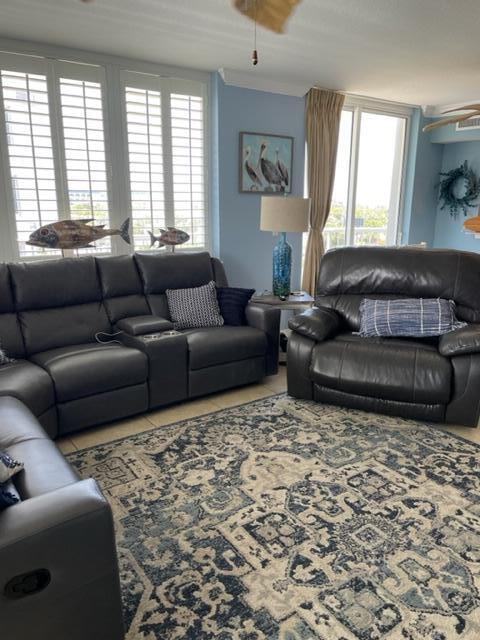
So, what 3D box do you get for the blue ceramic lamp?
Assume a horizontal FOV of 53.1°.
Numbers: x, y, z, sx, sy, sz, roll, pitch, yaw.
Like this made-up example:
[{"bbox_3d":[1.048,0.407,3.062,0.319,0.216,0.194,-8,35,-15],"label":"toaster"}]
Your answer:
[{"bbox_3d":[0.398,-0.665,4.334,0.431,0.911,0.431,0,14,0],"label":"blue ceramic lamp"}]

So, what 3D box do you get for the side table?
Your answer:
[{"bbox_3d":[0.350,0.085,4.439,0.497,0.594,0.497,-3,15,-12],"label":"side table"}]

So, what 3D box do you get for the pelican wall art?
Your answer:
[{"bbox_3d":[0.253,-1.498,4.639,0.658,0.558,0.040,-10,18,-34],"label":"pelican wall art"}]

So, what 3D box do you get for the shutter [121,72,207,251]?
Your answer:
[{"bbox_3d":[-0.615,-1.286,4.186,0.779,1.504,0.100,-10,18,-34],"label":"shutter"}]

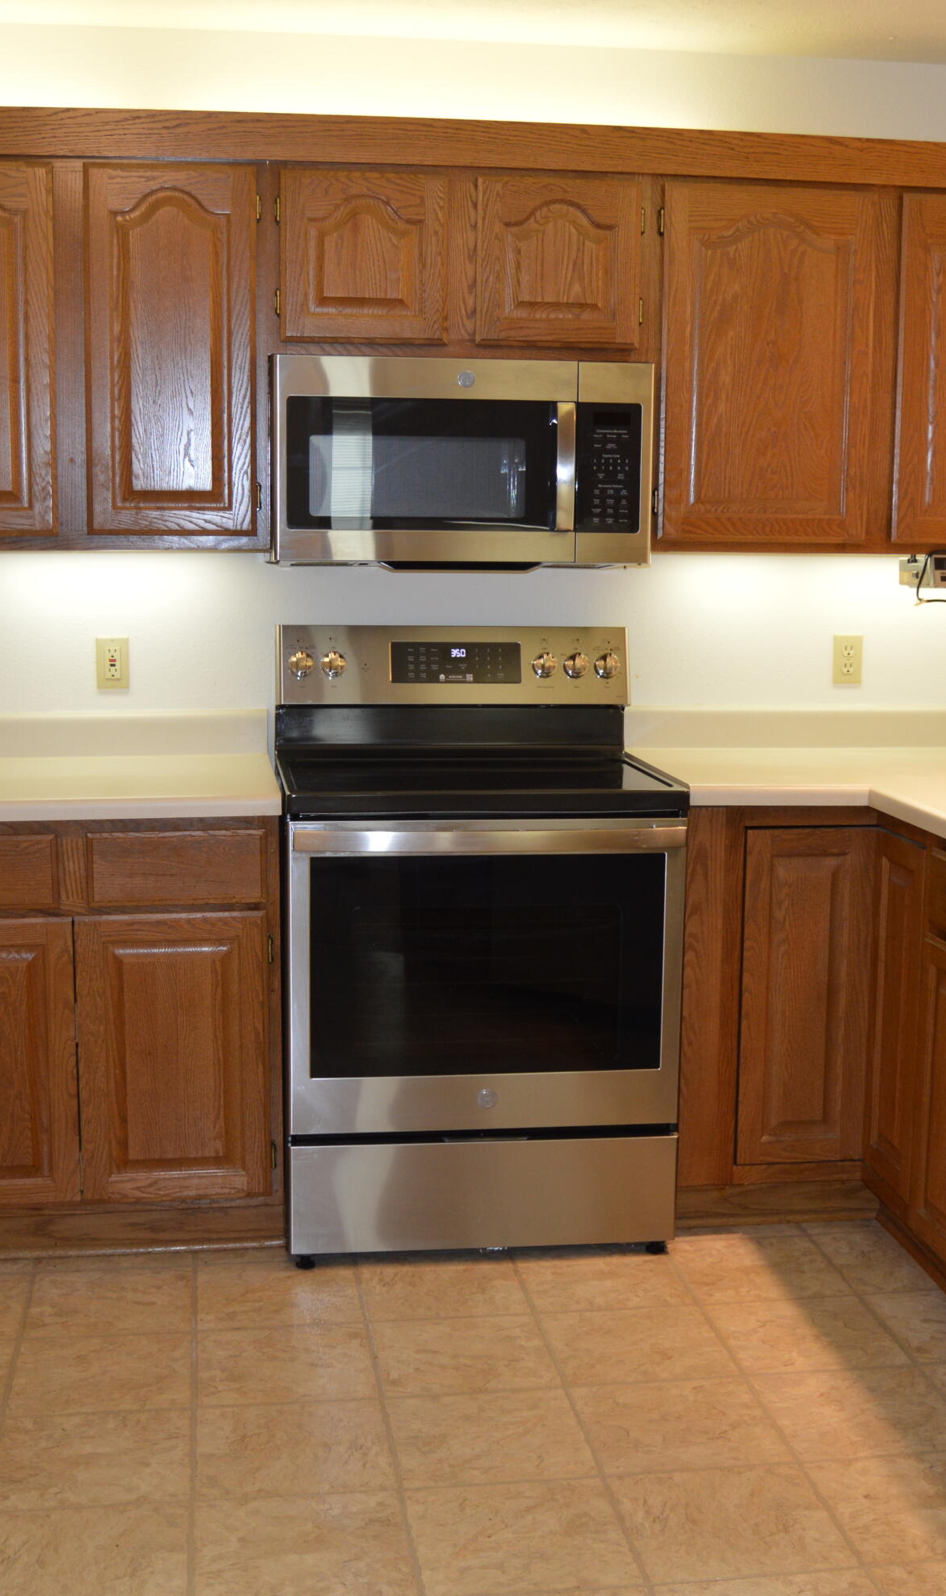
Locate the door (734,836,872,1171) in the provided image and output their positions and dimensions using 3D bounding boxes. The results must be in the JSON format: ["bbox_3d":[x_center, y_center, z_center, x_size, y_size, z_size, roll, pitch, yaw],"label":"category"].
[{"bbox_3d":[0.657,0.394,3.569,0.263,0.679,0.022,-1,8,-8],"label":"door"}]

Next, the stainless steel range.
[{"bbox_3d":[-0.007,0.268,3.710,0.758,1.212,0.715,-1,8,-7],"label":"stainless steel range"}]

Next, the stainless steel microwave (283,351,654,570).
[{"bbox_3d":[-0.031,-0.691,3.764,0.755,0.406,0.400,-1,8,-7],"label":"stainless steel microwave"}]

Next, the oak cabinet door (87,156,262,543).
[{"bbox_3d":[-0.587,-0.868,3.514,0.331,0.708,0.022,-1,8,-8],"label":"oak cabinet door"}]

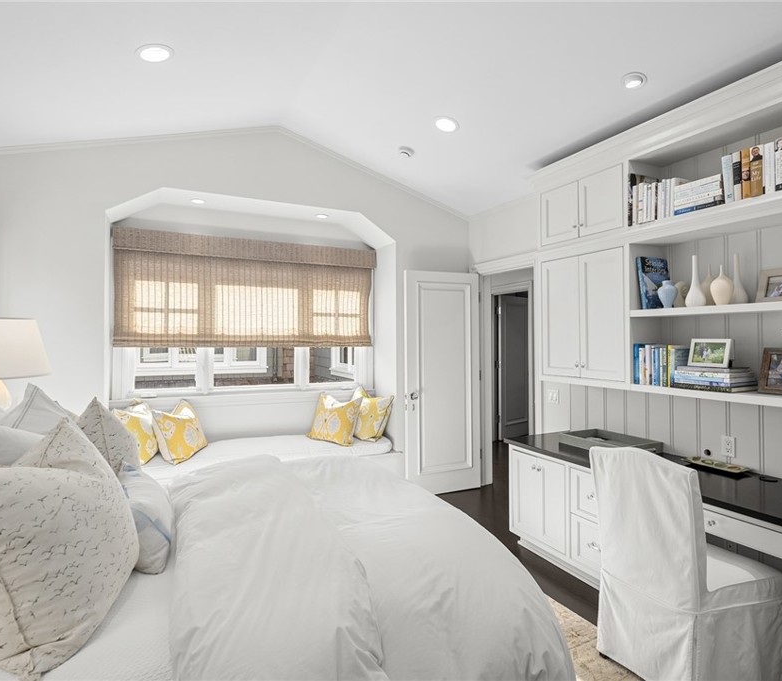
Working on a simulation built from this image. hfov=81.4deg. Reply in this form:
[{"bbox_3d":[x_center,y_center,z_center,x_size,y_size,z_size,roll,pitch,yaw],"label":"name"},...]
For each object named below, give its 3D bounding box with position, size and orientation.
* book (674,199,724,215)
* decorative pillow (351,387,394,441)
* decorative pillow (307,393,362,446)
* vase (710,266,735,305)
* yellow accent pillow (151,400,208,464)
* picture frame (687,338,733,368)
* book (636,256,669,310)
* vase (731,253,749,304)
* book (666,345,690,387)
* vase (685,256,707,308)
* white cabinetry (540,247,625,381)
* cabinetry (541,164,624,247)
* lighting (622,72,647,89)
[{"bbox_3d":[1.709,-0.704,2.450,0.170,0.027,0.255,0,0,-26],"label":"book"},{"bbox_3d":[-0.215,0.725,4.524,0.460,0.460,0.150,8,-18,40],"label":"decorative pillow"},{"bbox_3d":[-0.525,0.753,4.378,0.460,0.460,0.150,5,-22,23],"label":"decorative pillow"},{"bbox_3d":[1.725,-0.288,2.368,0.100,0.212,0.100,0,0,-26],"label":"vase"},{"bbox_3d":[-1.802,0.770,3.872,0.150,0.460,0.460,-23,0,10],"label":"yellow accent pillow"},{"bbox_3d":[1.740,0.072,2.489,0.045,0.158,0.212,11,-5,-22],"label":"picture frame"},{"bbox_3d":[1.602,-0.341,2.760,0.240,0.315,0.038,0,-7,-26],"label":"book"},{"bbox_3d":[1.874,-0.331,2.462,0.100,0.285,0.100,0,0,-27],"label":"vase"},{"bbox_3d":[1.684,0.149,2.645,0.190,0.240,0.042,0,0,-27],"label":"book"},{"bbox_3d":[1.702,-0.330,2.538,0.100,0.285,0.100,0,0,-27],"label":"vase"},{"bbox_3d":[1.418,-0.163,3.175,0.300,0.835,0.700,0,0,-26],"label":"white cabinetry"},{"bbox_3d":[1.442,-0.912,3.220,0.320,0.410,0.690,0,0,-27],"label":"cabinetry"},{"bbox_3d":[1.289,-1.381,2.404,0.130,0.040,0.130,17,-7,-25],"label":"lighting"}]

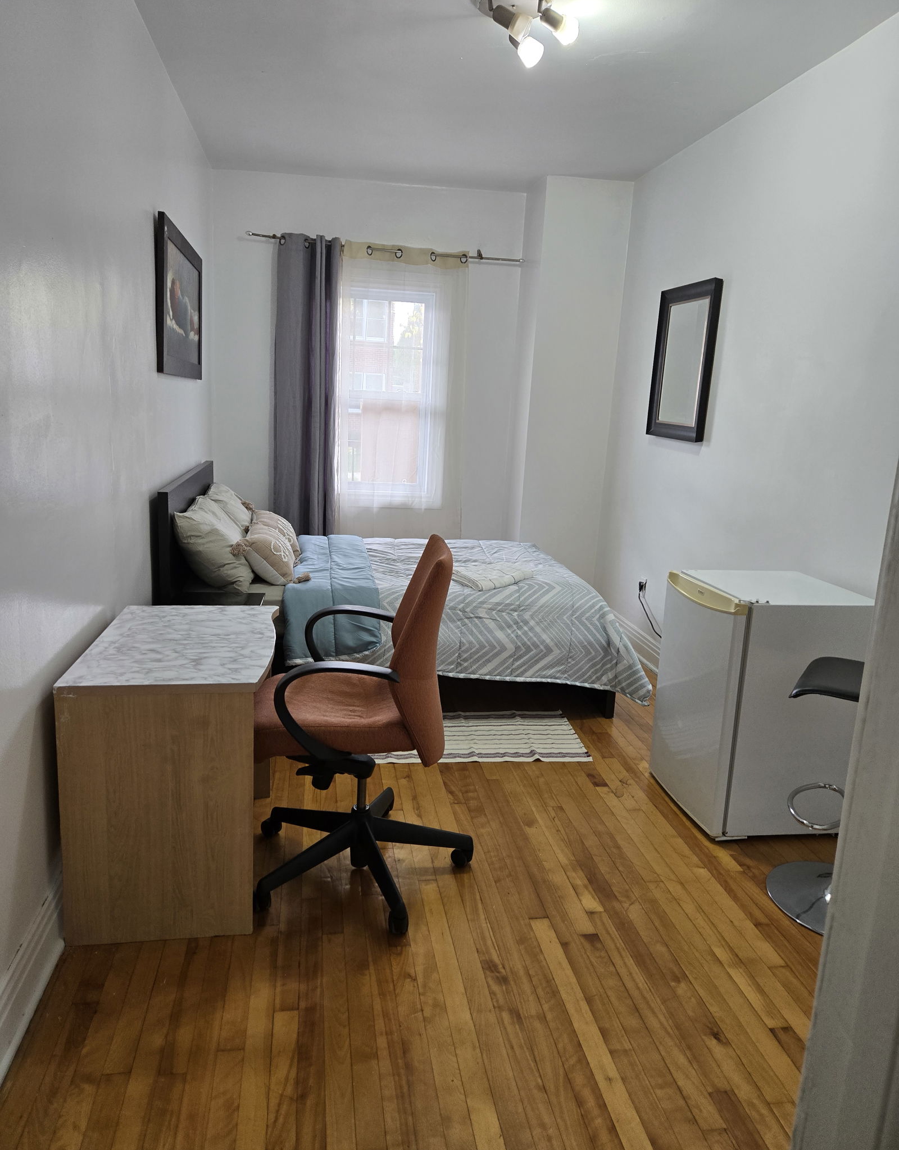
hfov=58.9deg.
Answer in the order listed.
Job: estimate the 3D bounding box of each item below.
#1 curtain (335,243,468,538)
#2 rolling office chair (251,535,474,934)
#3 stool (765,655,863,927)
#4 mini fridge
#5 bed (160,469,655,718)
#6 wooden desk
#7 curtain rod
[{"bbox_3d":[-0.353,-1.071,5.450,0.905,2.223,0.086,1,12,-10],"label":"curtain"},{"bbox_3d":[-0.256,0.399,2.404,0.677,1.047,0.684,2,12,-5],"label":"rolling office chair"},{"bbox_3d":[1.212,0.587,2.351,0.492,0.855,0.427,1,12,-10],"label":"stool"},{"bbox_3d":[1.161,0.456,2.999,0.573,0.838,0.547,1,12,-10],"label":"mini fridge"},{"bbox_3d":[-0.310,-0.004,4.347,2.180,1.026,1.796,1,12,-10],"label":"bed"},{"bbox_3d":[-0.793,0.538,2.428,0.516,0.715,0.798,1,12,-10],"label":"wooden desk"},{"bbox_3d":[-0.393,-2.146,5.213,1.803,0.064,0.093,2,12,-10],"label":"curtain rod"}]

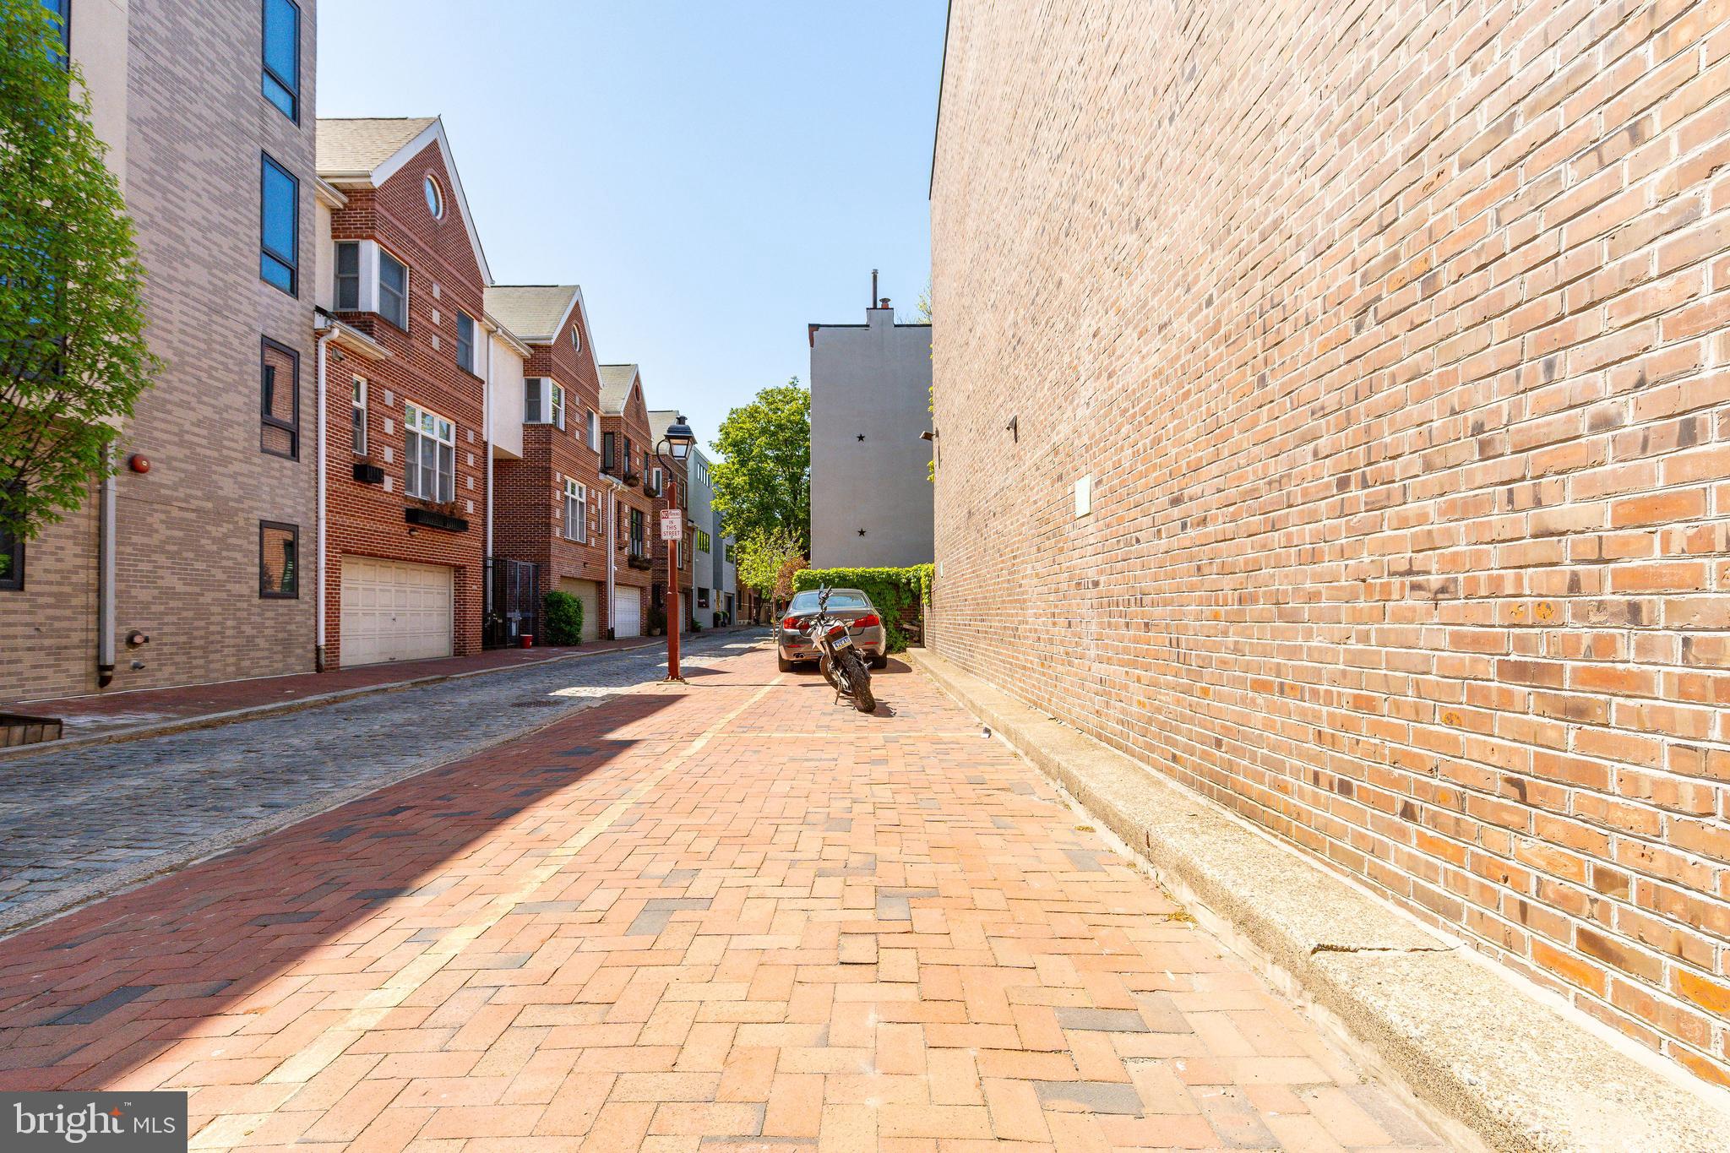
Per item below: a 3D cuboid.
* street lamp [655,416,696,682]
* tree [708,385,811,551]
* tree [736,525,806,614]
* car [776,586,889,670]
[{"bbox_3d":[-2.860,-0.410,13.100,0.600,3.970,0.520,0,-2,0],"label":"street lamp"},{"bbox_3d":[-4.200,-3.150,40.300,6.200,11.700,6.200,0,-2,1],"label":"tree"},{"bbox_3d":[-3.120,0.220,28.600,2.400,3.800,2.400,0,-2,1],"label":"tree"},{"bbox_3d":[-0.590,0.945,16.150,1.870,1.460,4.850,0,-2,-2],"label":"car"}]

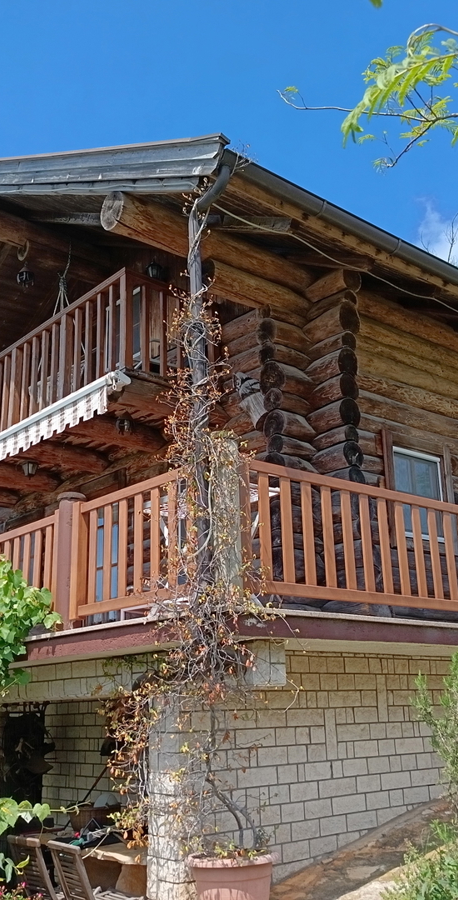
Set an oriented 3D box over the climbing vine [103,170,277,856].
[{"bbox_3d":[-0.231,0.272,5.302,0.679,4.159,0.737,13,-22,-38],"label":"climbing vine"}]

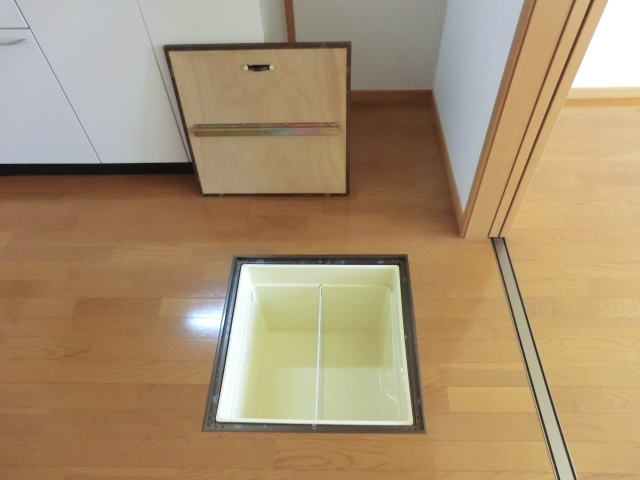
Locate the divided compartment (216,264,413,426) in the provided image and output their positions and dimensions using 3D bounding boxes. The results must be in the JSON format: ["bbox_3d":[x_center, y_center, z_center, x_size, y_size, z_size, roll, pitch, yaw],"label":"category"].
[{"bbox_3d":[0.000,0.440,1.591,0.572,0.420,0.568,0,49,3],"label":"divided compartment"}]

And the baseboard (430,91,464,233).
[{"bbox_3d":[0.539,-0.379,1.908,0.013,0.062,0.874,0,49,3],"label":"baseboard"}]

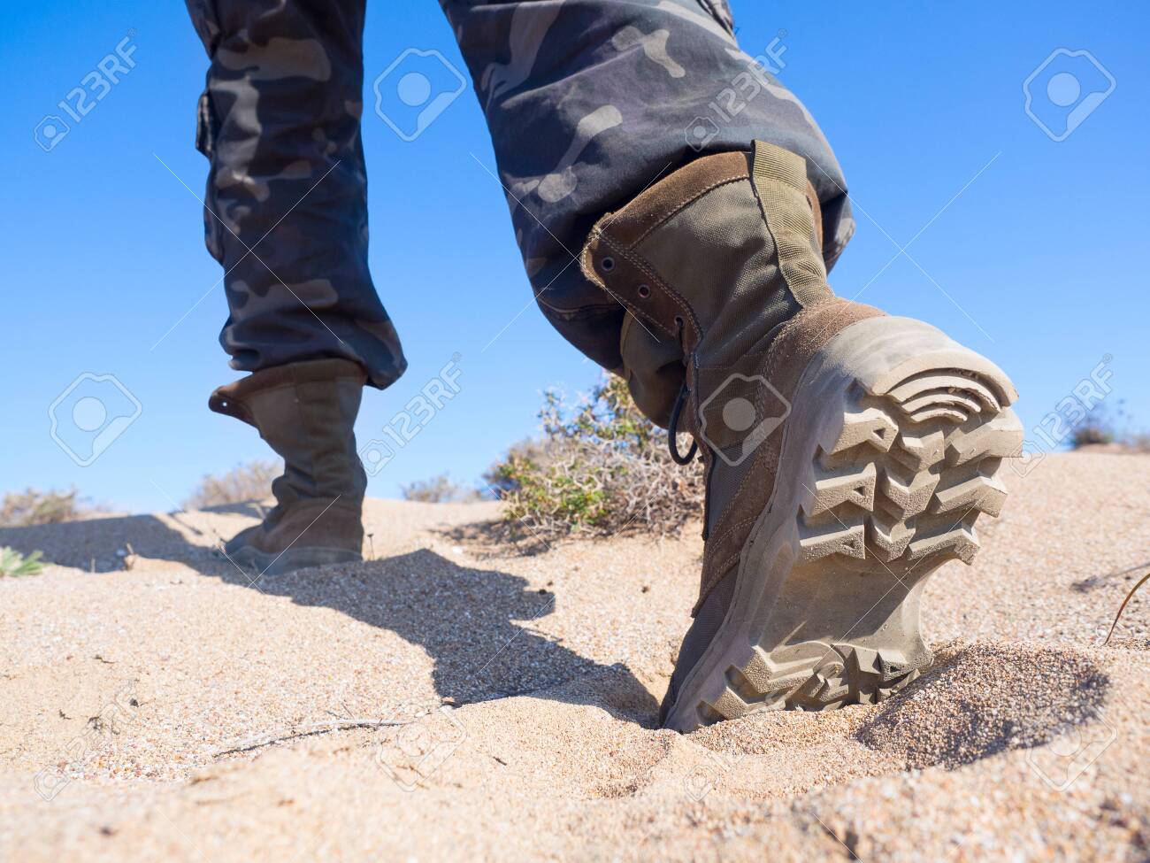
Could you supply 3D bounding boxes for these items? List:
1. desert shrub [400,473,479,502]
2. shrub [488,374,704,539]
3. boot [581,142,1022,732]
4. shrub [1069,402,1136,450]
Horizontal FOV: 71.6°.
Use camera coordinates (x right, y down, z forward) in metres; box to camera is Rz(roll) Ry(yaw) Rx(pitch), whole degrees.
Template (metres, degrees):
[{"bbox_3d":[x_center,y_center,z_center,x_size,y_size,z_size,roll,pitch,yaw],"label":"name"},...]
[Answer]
[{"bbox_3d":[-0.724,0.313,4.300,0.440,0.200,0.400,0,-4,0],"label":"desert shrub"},{"bbox_3d":[0.087,0.050,1.900,0.560,0.410,0.500,0,-2,0],"label":"shrub"},{"bbox_3d":[0.111,0.012,0.486,0.125,0.265,0.300,2,-47,-6],"label":"boot"},{"bbox_3d":[3.641,-0.046,5.500,0.470,0.340,0.440,0,-2,0],"label":"shrub"}]

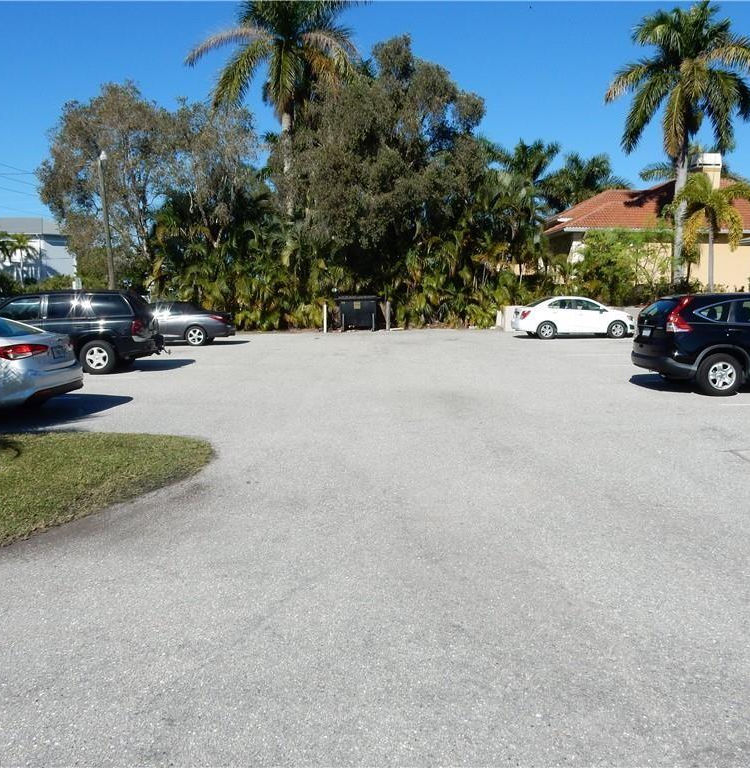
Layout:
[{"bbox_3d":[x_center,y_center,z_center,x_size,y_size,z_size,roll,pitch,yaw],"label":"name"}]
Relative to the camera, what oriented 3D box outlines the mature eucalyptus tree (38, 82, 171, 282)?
[{"bbox_3d":[-13.009,-8.672,35.694,6.500,11.273,6.300,0,7,0],"label":"mature eucalyptus tree"}]

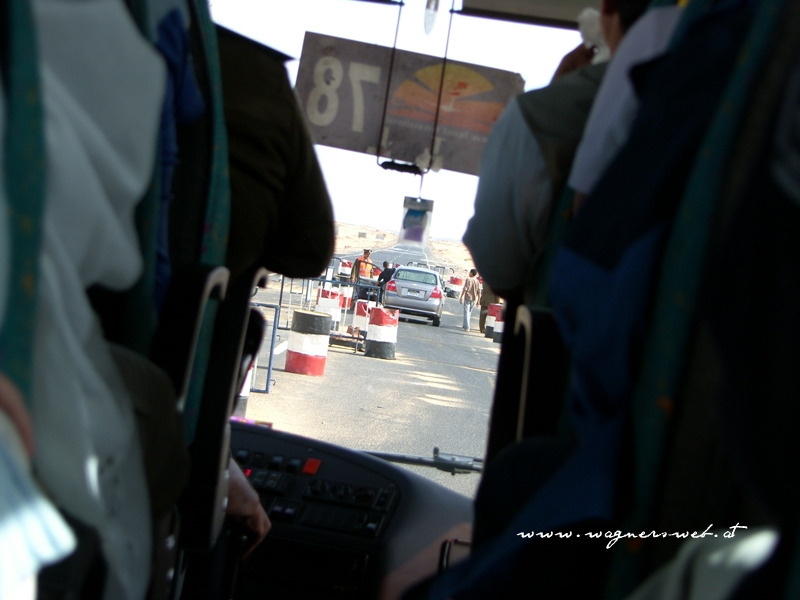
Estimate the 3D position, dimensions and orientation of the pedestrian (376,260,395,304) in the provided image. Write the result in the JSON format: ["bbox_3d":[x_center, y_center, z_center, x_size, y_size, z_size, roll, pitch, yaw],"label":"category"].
[{"bbox_3d":[-0.415,-0.263,64.000,0.530,1.660,0.400,6,1,-20],"label":"pedestrian"}]

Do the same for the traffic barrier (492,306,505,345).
[{"bbox_3d":[2.750,0.677,59.500,0.590,0.880,0.590,7,1,0],"label":"traffic barrier"}]

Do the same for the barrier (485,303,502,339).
[{"bbox_3d":[2.602,0.573,61.000,0.590,0.880,0.590,7,1,0],"label":"barrier"}]

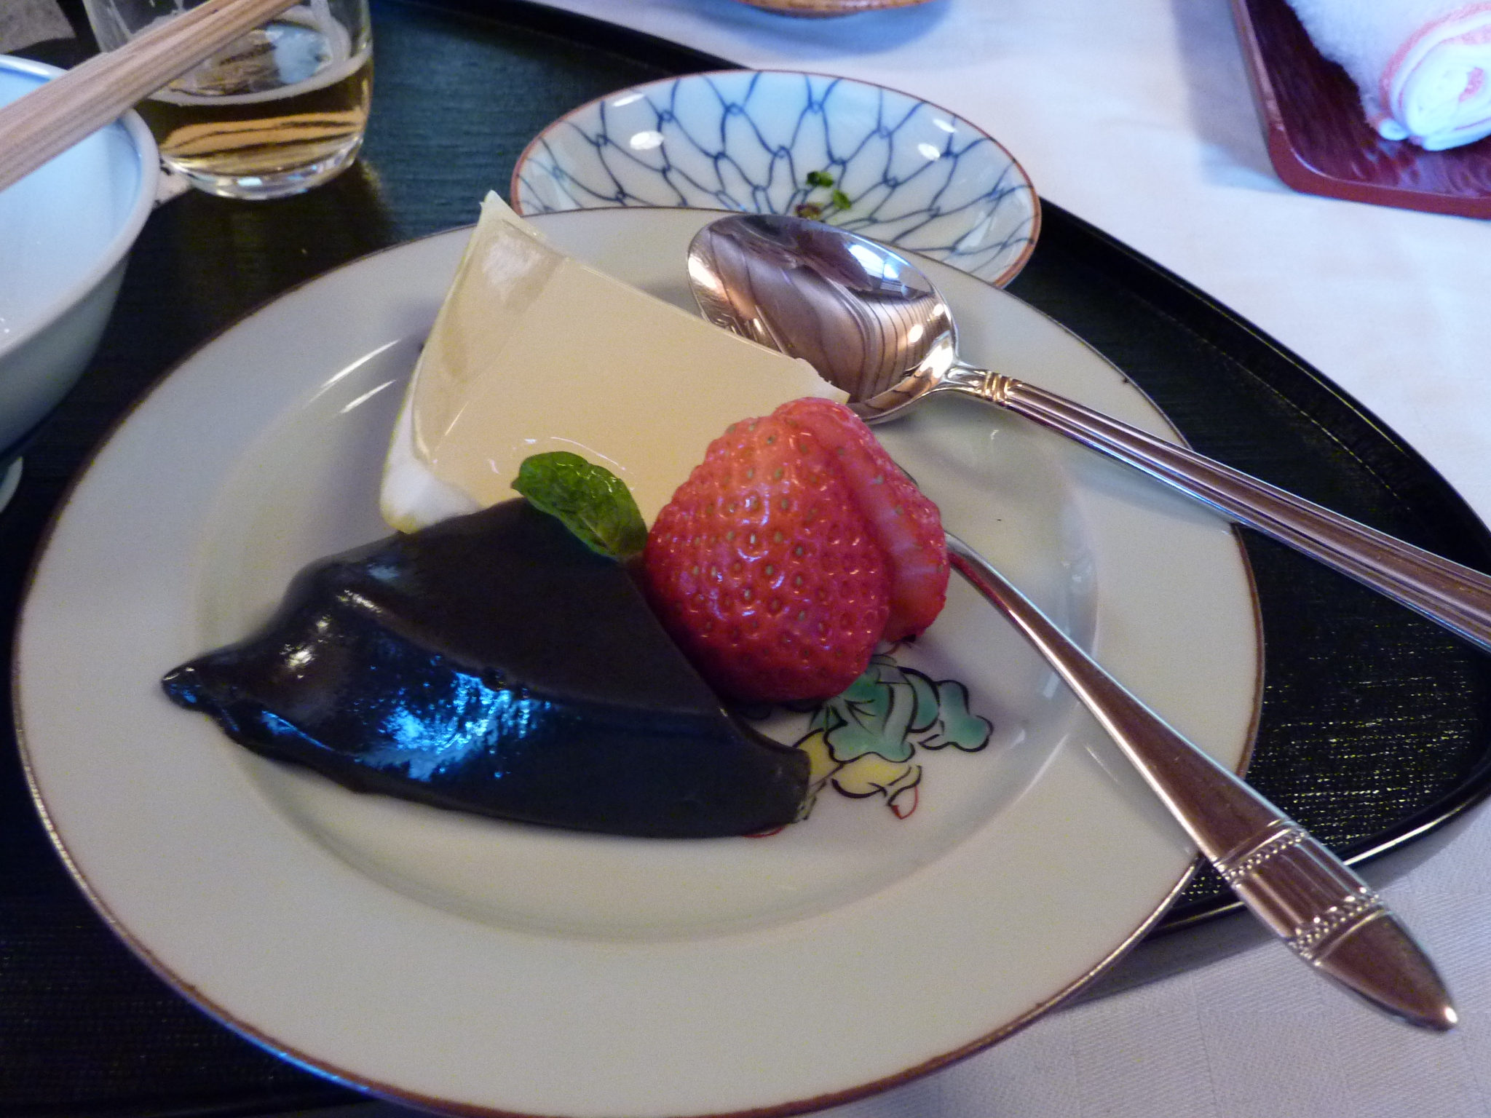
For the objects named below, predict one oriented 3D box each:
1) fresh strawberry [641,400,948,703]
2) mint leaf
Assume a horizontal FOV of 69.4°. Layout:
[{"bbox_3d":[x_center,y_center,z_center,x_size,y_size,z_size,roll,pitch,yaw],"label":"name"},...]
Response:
[{"bbox_3d":[0.007,-0.003,0.159,0.044,0.041,0.038,28,51,22],"label":"fresh strawberry"},{"bbox_3d":[-0.025,-0.008,0.159,0.024,0.009,0.012,24,50,18],"label":"mint leaf"}]

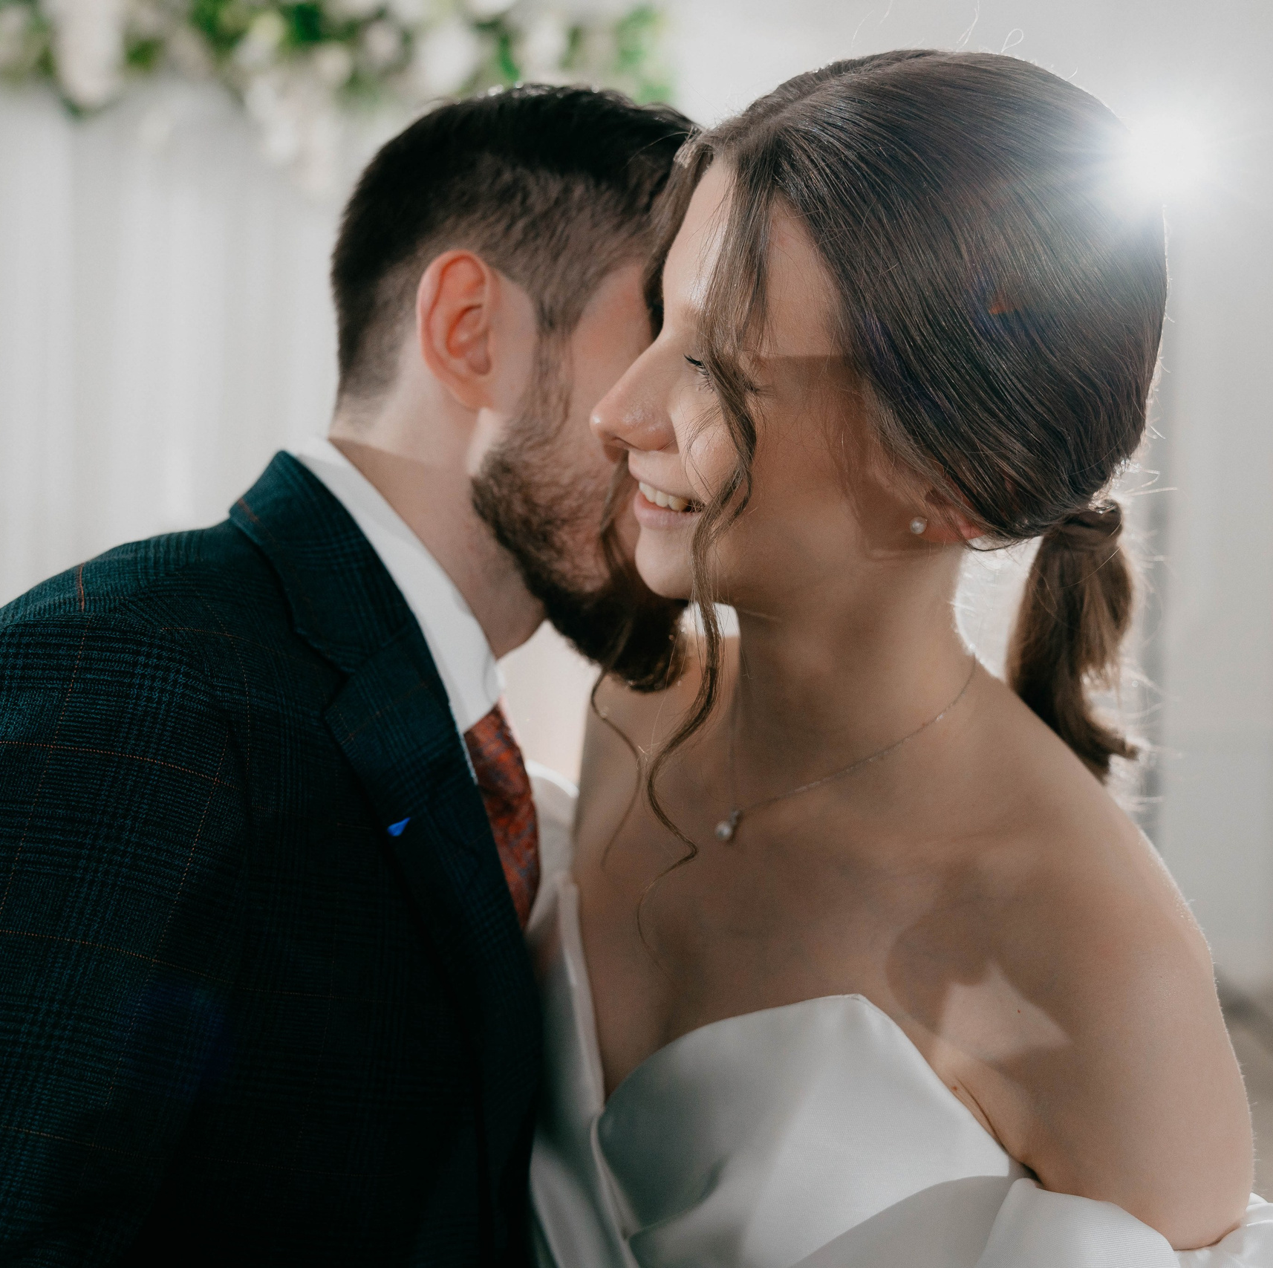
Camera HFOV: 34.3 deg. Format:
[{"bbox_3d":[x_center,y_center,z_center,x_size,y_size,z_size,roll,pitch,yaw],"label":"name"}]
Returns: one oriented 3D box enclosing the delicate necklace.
[{"bbox_3d":[0.083,0.041,0.890,0.120,0.090,0.135,4,4,41],"label":"delicate necklace"}]

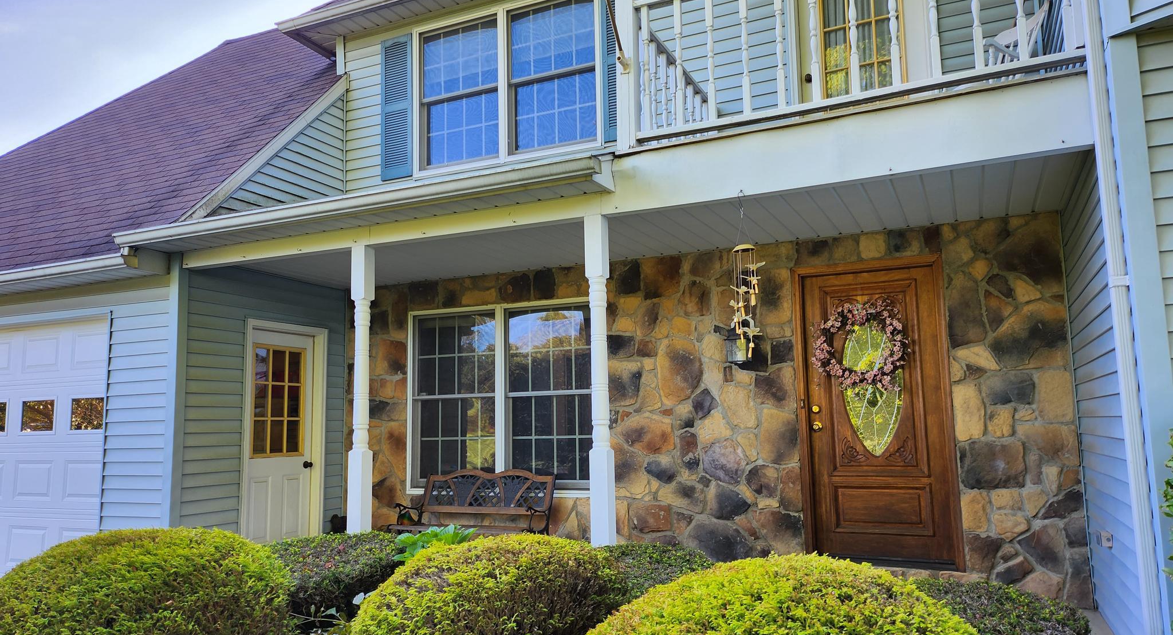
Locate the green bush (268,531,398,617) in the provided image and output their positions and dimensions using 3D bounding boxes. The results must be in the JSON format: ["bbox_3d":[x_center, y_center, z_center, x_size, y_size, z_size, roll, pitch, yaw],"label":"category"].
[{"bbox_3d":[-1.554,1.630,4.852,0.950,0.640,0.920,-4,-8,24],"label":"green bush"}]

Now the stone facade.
[{"bbox_3d":[0.453,0.769,6.466,5.950,2.520,0.220,-4,-8,24],"label":"stone facade"}]

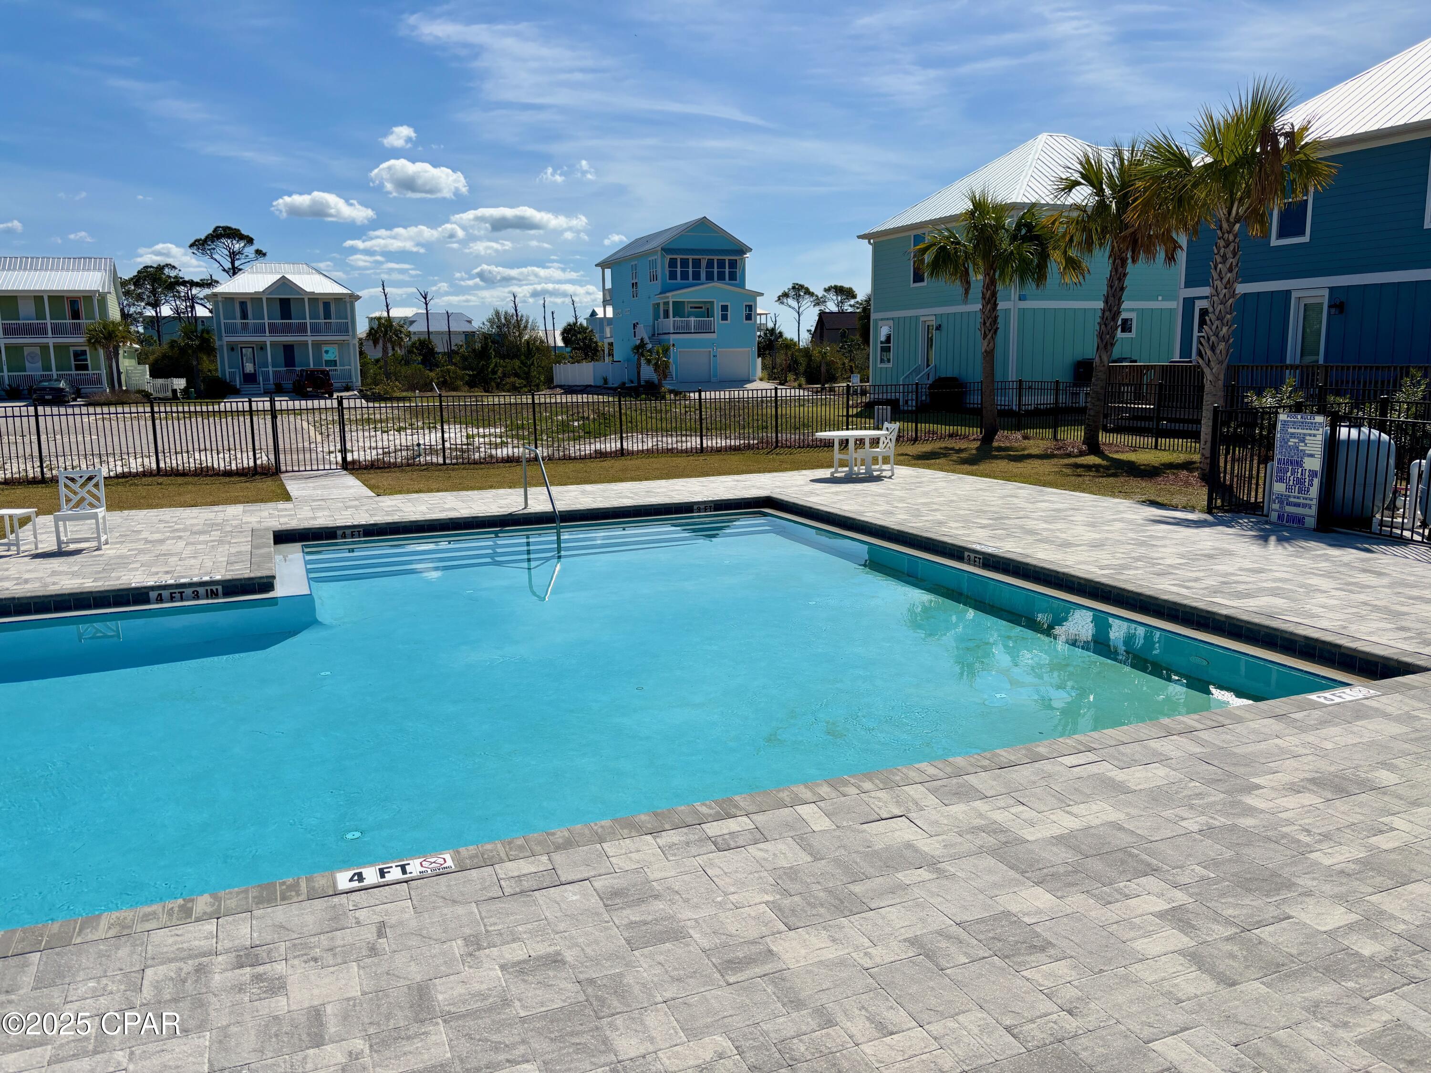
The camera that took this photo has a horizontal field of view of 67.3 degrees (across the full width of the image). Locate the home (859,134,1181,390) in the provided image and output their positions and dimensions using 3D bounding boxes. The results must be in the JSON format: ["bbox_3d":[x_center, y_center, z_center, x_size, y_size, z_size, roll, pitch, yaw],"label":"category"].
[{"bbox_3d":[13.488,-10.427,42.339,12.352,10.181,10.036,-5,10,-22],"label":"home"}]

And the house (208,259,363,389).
[{"bbox_3d":[-30.796,-15.145,77.311,10.152,9.078,11.173,-5,10,-21],"label":"house"}]

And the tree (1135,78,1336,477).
[{"bbox_3d":[8.370,-4.102,17.296,3.238,6.255,3.238,-5,10,-22],"label":"tree"}]

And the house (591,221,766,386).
[{"bbox_3d":[-3.506,-19.780,91.713,8.505,12.758,19.425,-5,10,-21],"label":"house"}]

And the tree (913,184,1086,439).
[{"bbox_3d":[6.449,-4.937,24.415,3.886,5.633,3.886,-5,10,-22],"label":"tree"}]

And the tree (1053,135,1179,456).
[{"bbox_3d":[8.177,-4.797,21.783,2.787,6.159,2.787,-5,10,-22],"label":"tree"}]

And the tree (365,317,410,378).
[{"bbox_3d":[-23.747,-13.421,77.788,3.236,4.857,3.236,-5,10,-22],"label":"tree"}]

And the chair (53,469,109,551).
[{"bbox_3d":[-7.396,-0.308,12.516,0.460,0.900,0.520,-5,10,-20],"label":"chair"}]

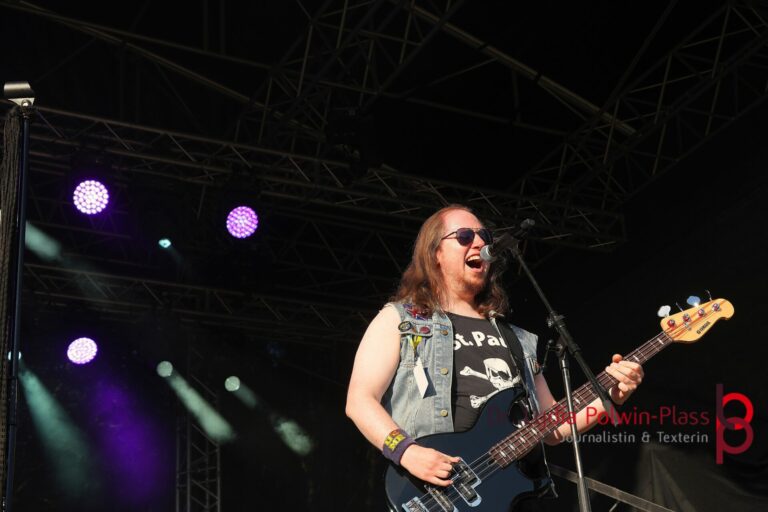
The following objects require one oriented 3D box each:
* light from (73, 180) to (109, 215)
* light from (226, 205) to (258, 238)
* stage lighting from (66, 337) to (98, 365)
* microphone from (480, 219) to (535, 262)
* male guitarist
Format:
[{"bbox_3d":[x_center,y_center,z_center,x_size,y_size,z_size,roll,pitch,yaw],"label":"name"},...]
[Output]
[{"bbox_3d":[-2.252,-0.461,10.474,0.290,0.290,0.220,2,8,-13],"label":"light"},{"bbox_3d":[-1.169,-0.282,11.276,0.290,0.290,0.220,-1,6,-6],"label":"light"},{"bbox_3d":[-2.614,0.773,11.760,0.290,0.220,0.290,11,-67,-32],"label":"stage lighting"},{"bbox_3d":[0.354,-0.046,3.900,0.190,0.055,0.055,-34,-33,21],"label":"microphone"},{"bbox_3d":[0.300,0.638,3.720,0.760,1.790,0.500,7,-28,-22],"label":"male guitarist"}]

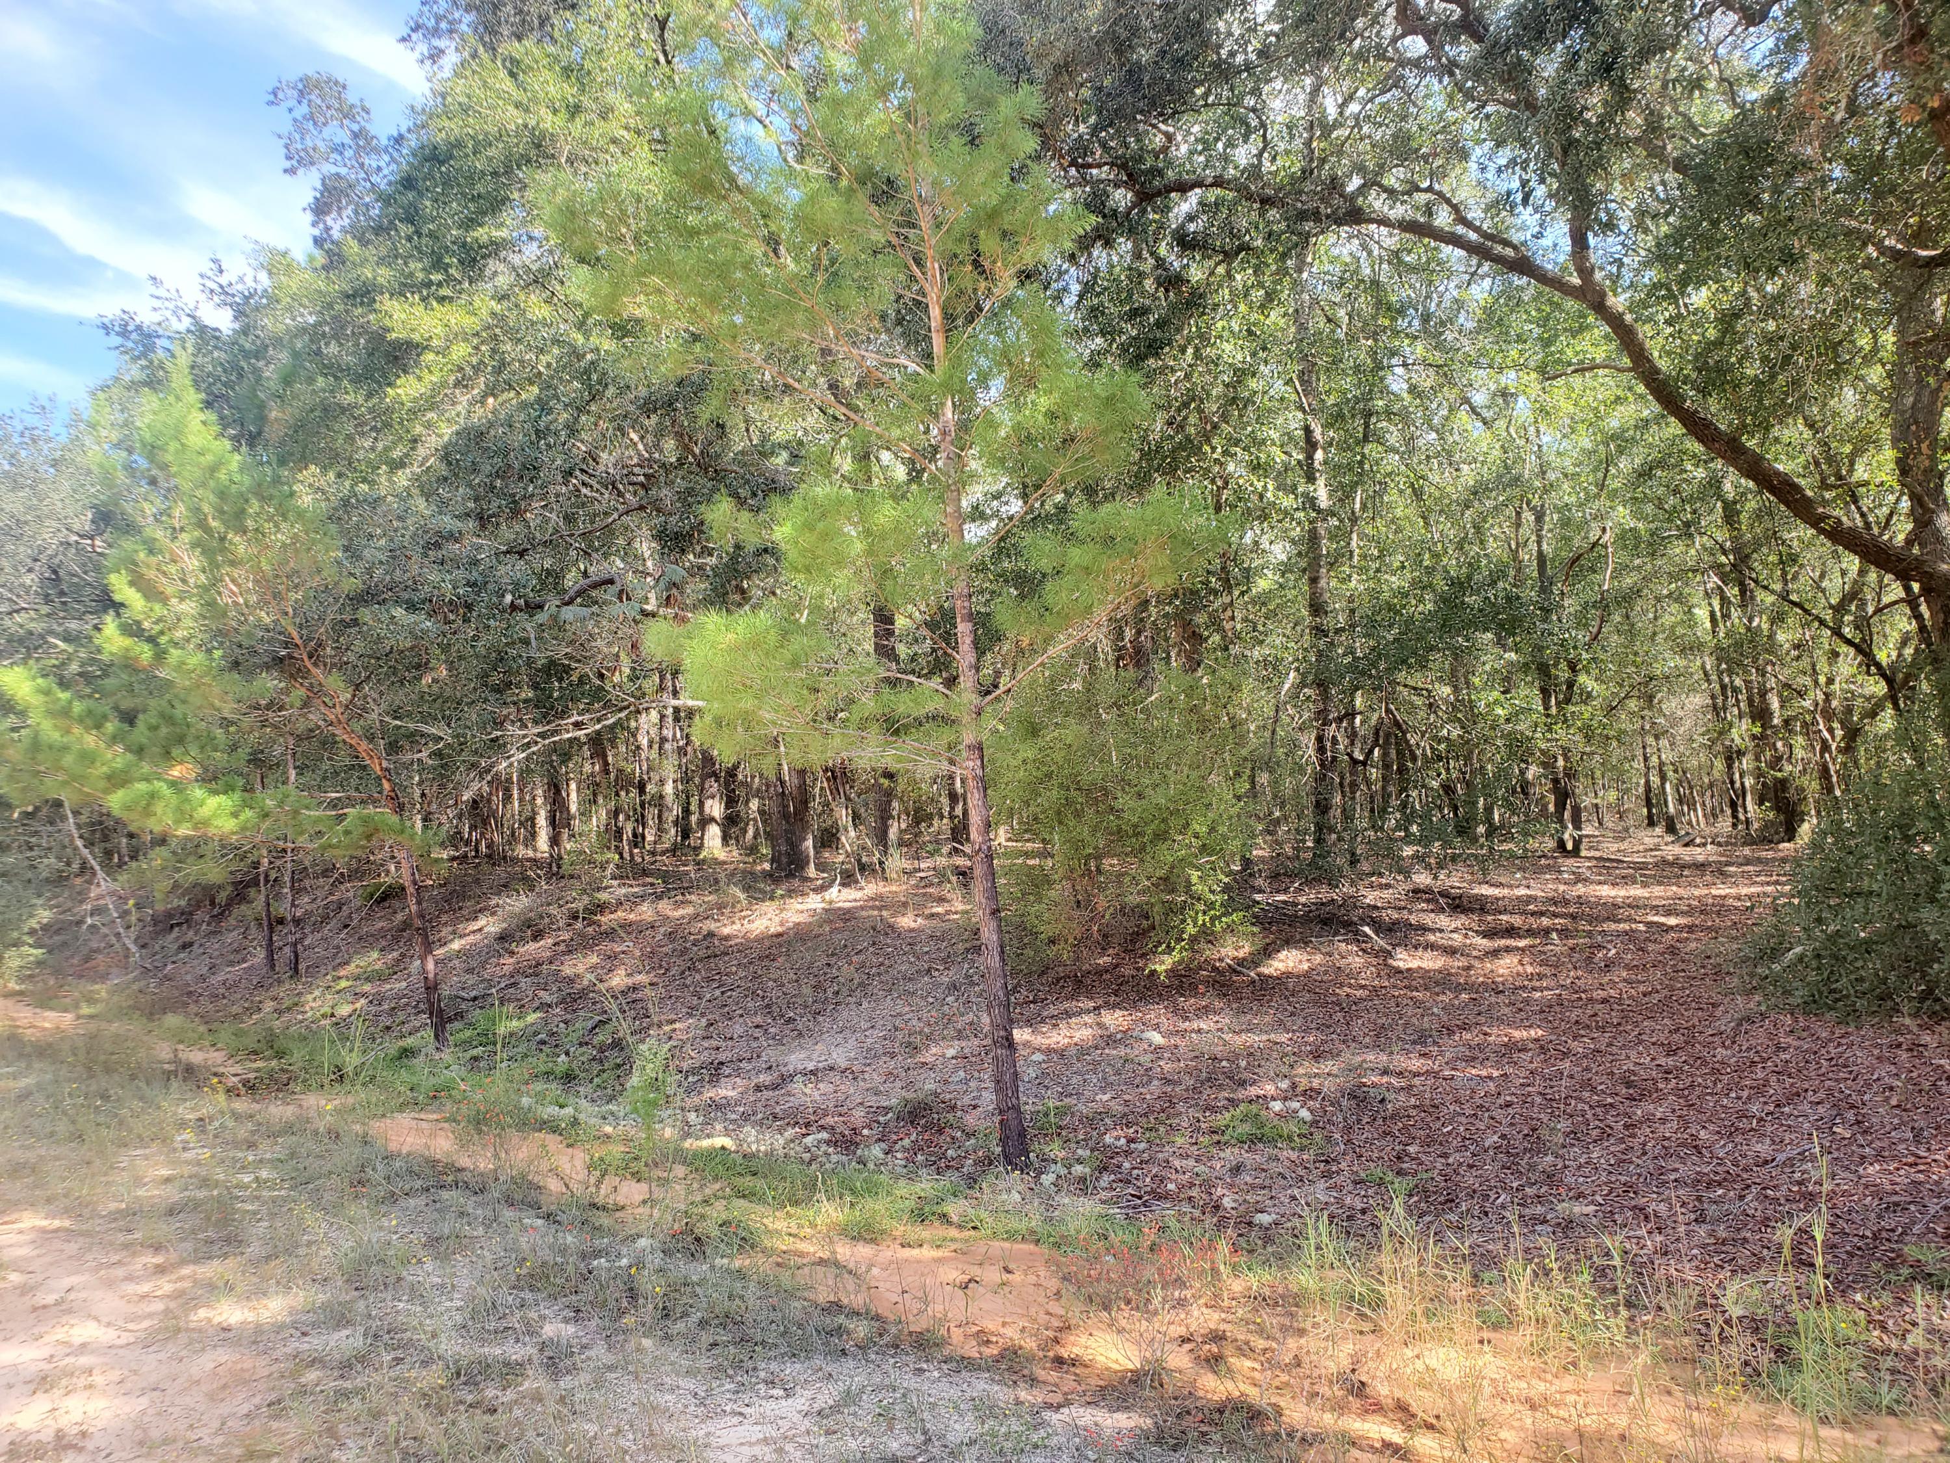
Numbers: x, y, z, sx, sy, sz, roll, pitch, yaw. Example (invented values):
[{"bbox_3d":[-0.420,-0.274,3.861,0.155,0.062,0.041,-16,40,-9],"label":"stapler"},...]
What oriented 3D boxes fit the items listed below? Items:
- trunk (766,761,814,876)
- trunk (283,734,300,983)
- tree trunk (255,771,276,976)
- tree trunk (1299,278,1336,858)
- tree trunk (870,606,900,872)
[{"bbox_3d":[-2.114,0.996,16.800,0.530,1.310,0.460,-1,-2,0],"label":"trunk"},{"bbox_3d":[-6.391,1.183,13.700,0.130,2.290,0.110,-1,-2,0],"label":"trunk"},{"bbox_3d":[-6.779,1.362,14.000,0.150,1.950,0.120,-1,-2,0],"label":"tree trunk"},{"bbox_3d":[4.437,-1.966,19.000,0.400,7.390,0.340,-1,-2,0],"label":"tree trunk"},{"bbox_3d":[-1.083,0.091,17.500,0.340,3.190,0.320,-1,-2,0],"label":"tree trunk"}]

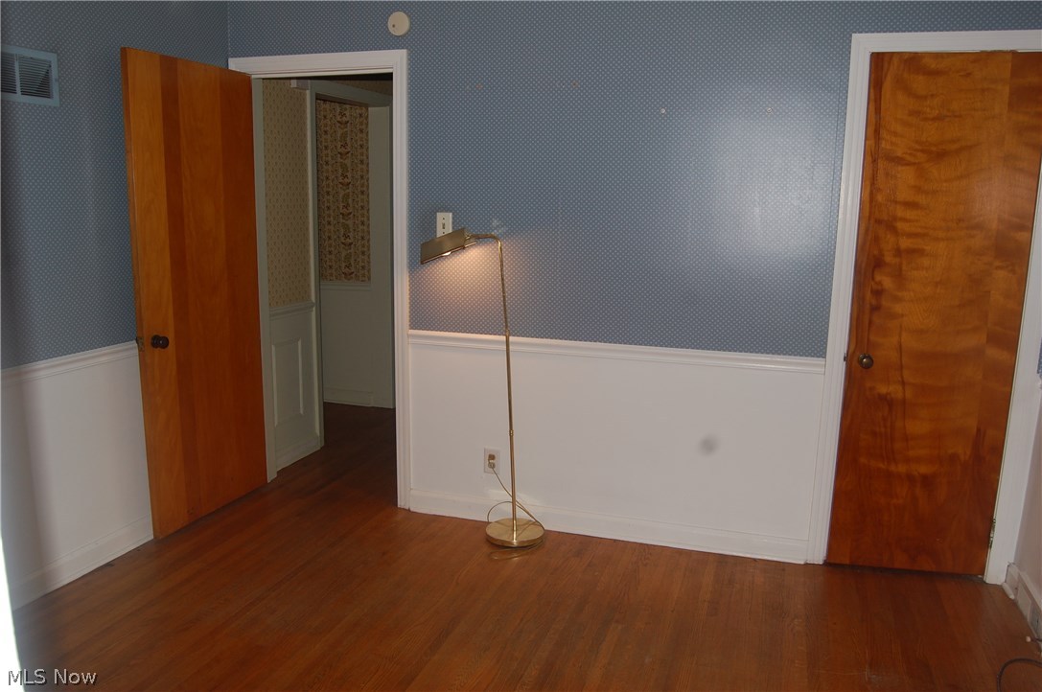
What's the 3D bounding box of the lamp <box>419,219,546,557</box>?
[{"bbox_3d":[-0.168,0.177,3.463,0.595,1.376,0.250,4,10,16],"label":"lamp"}]

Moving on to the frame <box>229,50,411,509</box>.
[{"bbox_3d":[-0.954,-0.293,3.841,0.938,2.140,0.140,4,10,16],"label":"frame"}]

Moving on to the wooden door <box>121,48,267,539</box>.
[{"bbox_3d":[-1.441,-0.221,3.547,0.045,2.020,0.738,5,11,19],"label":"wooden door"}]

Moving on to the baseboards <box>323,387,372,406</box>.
[{"bbox_3d":[-1.307,0.381,5.841,0.445,0.110,0.025,4,10,16],"label":"baseboards"}]

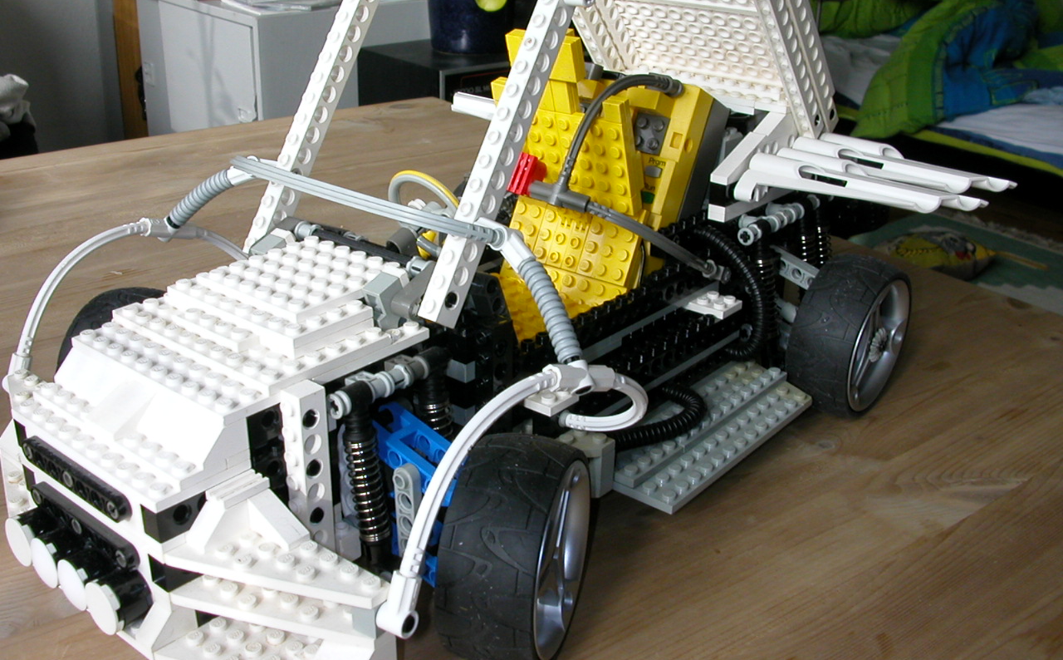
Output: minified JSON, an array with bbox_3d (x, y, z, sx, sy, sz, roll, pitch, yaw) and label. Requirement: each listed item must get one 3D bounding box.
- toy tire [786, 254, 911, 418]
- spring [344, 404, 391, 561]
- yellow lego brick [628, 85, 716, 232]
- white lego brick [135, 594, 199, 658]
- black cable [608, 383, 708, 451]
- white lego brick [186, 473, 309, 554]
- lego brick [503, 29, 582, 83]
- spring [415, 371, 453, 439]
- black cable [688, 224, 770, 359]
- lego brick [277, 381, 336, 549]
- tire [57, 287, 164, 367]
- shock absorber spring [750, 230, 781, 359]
[{"bbox_3d":[0.138,0.002,0.488,0.034,0.069,0.069,19,30,35],"label":"toy tire"},{"bbox_3d":[-0.050,0.047,0.348,0.011,0.054,0.011,9,22,39],"label":"spring"},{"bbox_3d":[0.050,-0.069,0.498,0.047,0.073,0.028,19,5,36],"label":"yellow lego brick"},{"bbox_3d":[-0.103,0.083,0.320,0.008,0.010,0.016,19,30,36],"label":"white lego brick"},{"bbox_3d":[0.045,0.034,0.432,0.029,0.010,0.060,19,30,36],"label":"black cable"},{"bbox_3d":[-0.076,0.051,0.305,0.024,0.013,0.024,19,31,36],"label":"white lego brick"},{"bbox_3d":[0.006,-0.106,0.438,0.032,0.016,0.007,19,46,36],"label":"lego brick"},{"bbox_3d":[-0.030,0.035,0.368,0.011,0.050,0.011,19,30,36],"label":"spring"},{"bbox_3d":[0.087,-0.020,0.487,0.026,0.060,0.038,19,30,36],"label":"black cable"},{"bbox_3d":[-0.066,0.046,0.339,0.008,0.064,0.011,19,30,36],"label":"lego brick"},{"bbox_3d":[-0.153,0.020,0.448,0.029,0.070,0.070,8,25,16],"label":"tire"},{"bbox_3d":[0.105,-0.016,0.506,0.011,0.061,0.011,11,32,40],"label":"shock absorber spring"}]

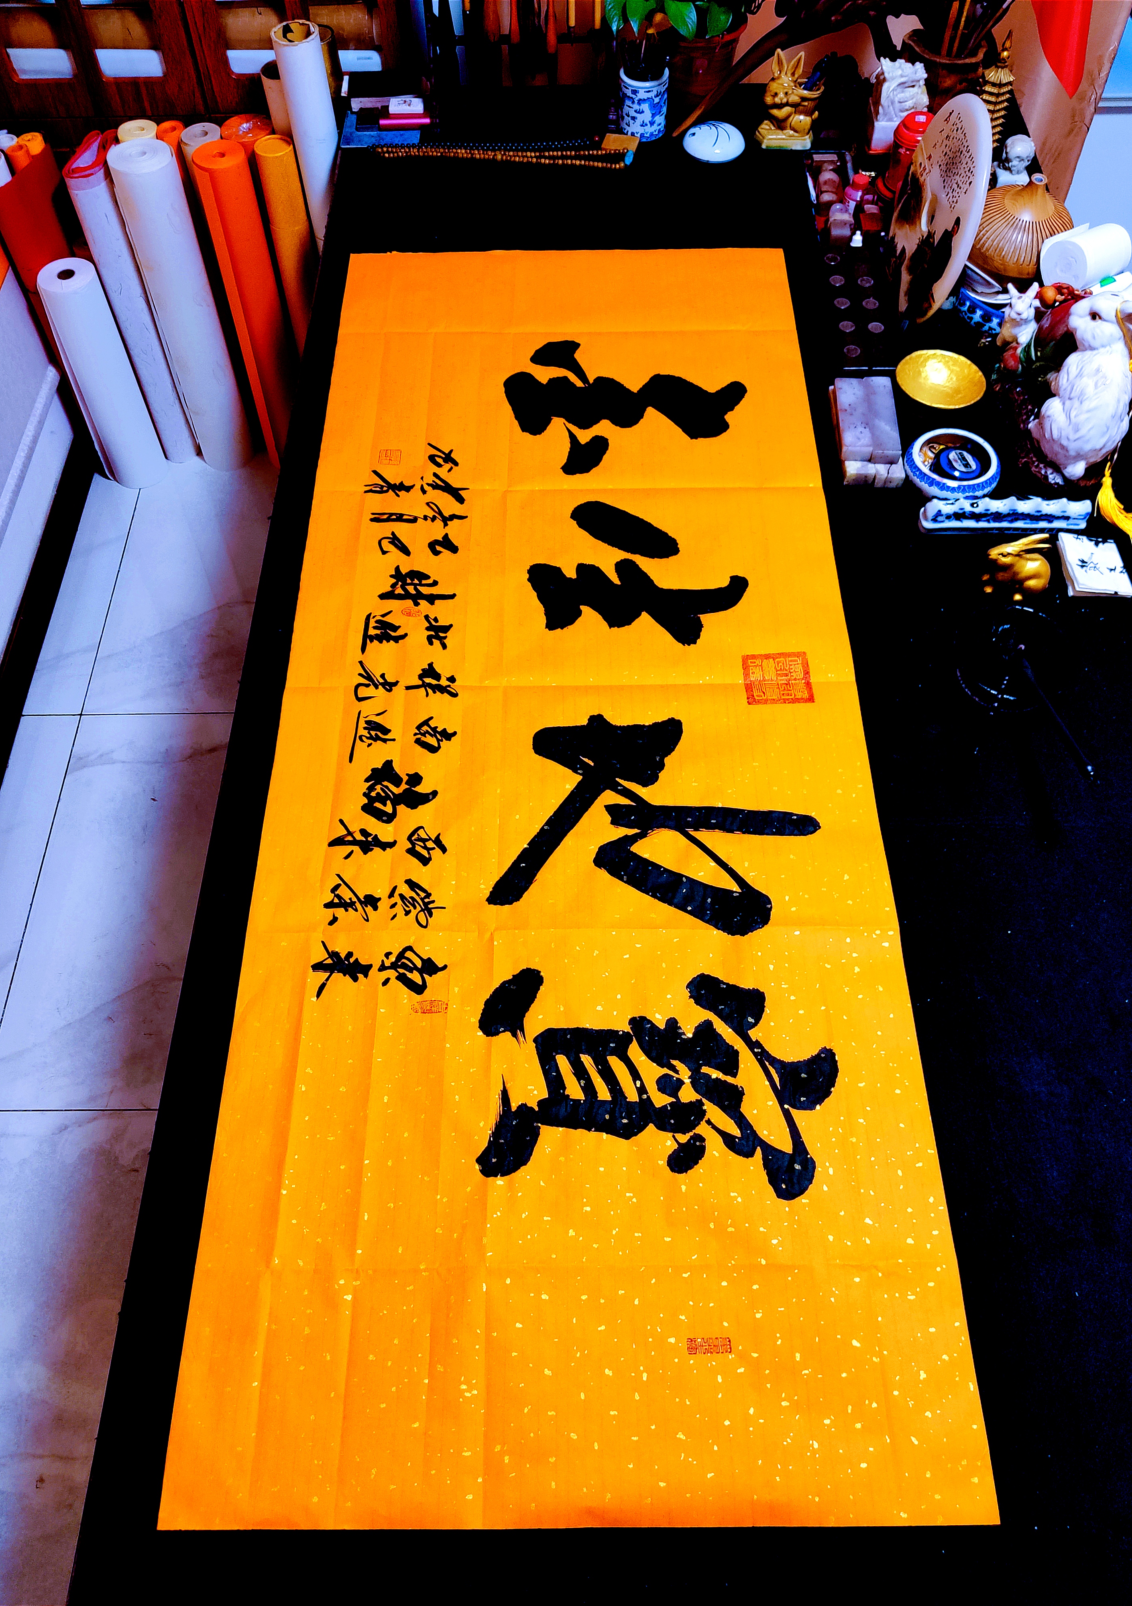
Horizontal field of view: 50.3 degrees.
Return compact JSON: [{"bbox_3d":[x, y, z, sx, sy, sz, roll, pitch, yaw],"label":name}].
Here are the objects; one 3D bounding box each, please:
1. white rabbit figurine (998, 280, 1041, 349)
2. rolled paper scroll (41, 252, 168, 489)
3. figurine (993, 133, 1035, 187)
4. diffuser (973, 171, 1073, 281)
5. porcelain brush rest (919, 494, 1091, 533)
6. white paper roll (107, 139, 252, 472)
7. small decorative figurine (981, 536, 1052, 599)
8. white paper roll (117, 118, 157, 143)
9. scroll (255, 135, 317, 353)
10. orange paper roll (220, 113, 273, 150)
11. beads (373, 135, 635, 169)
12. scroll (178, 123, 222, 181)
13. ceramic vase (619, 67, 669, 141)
[{"bbox_3d":[0.655,-0.706,1.747,0.060,0.090,0.060,12,58,8],"label":"white rabbit figurine"},{"bbox_3d":[-0.965,-0.889,2.542,0.113,0.490,0.113,0,58,0],"label":"rolled paper scroll"},{"bbox_3d":[0.730,-1.037,1.971,0.075,0.112,0.065,10,58,6],"label":"figurine"},{"bbox_3d":[0.719,-0.916,1.887,0.170,0.125,0.170,0,58,0],"label":"diffuser"},{"bbox_3d":[0.584,-0.394,1.620,0.216,0.038,0.042,1,58,1],"label":"porcelain brush rest"},{"bbox_3d":[-0.771,-0.986,2.479,0.112,0.700,0.112,0,58,0],"label":"white paper roll"},{"bbox_3d":[0.579,-0.305,1.534,0.088,0.070,0.055,-3,58,-2],"label":"small decorative figurine"},{"bbox_3d":[-0.793,-1.061,2.530,0.075,0.695,0.075,0,58,0],"label":"white paper roll"},{"bbox_3d":[-0.533,-1.010,2.495,0.073,0.700,0.073,0,58,0],"label":"scroll"},{"bbox_3d":[-0.593,-1.074,2.544,0.100,0.700,0.100,0,58,0],"label":"orange paper roll"},{"bbox_3d":[-0.111,-1.140,2.113,0.455,0.012,0.090,0,58,0],"label":"beads"},{"bbox_3d":[-0.669,-1.051,2.521,0.073,0.700,0.073,0,58,0],"label":"scroll"},{"bbox_3d":[0.137,-1.237,2.123,0.084,0.096,0.084,0,58,0],"label":"ceramic vase"}]

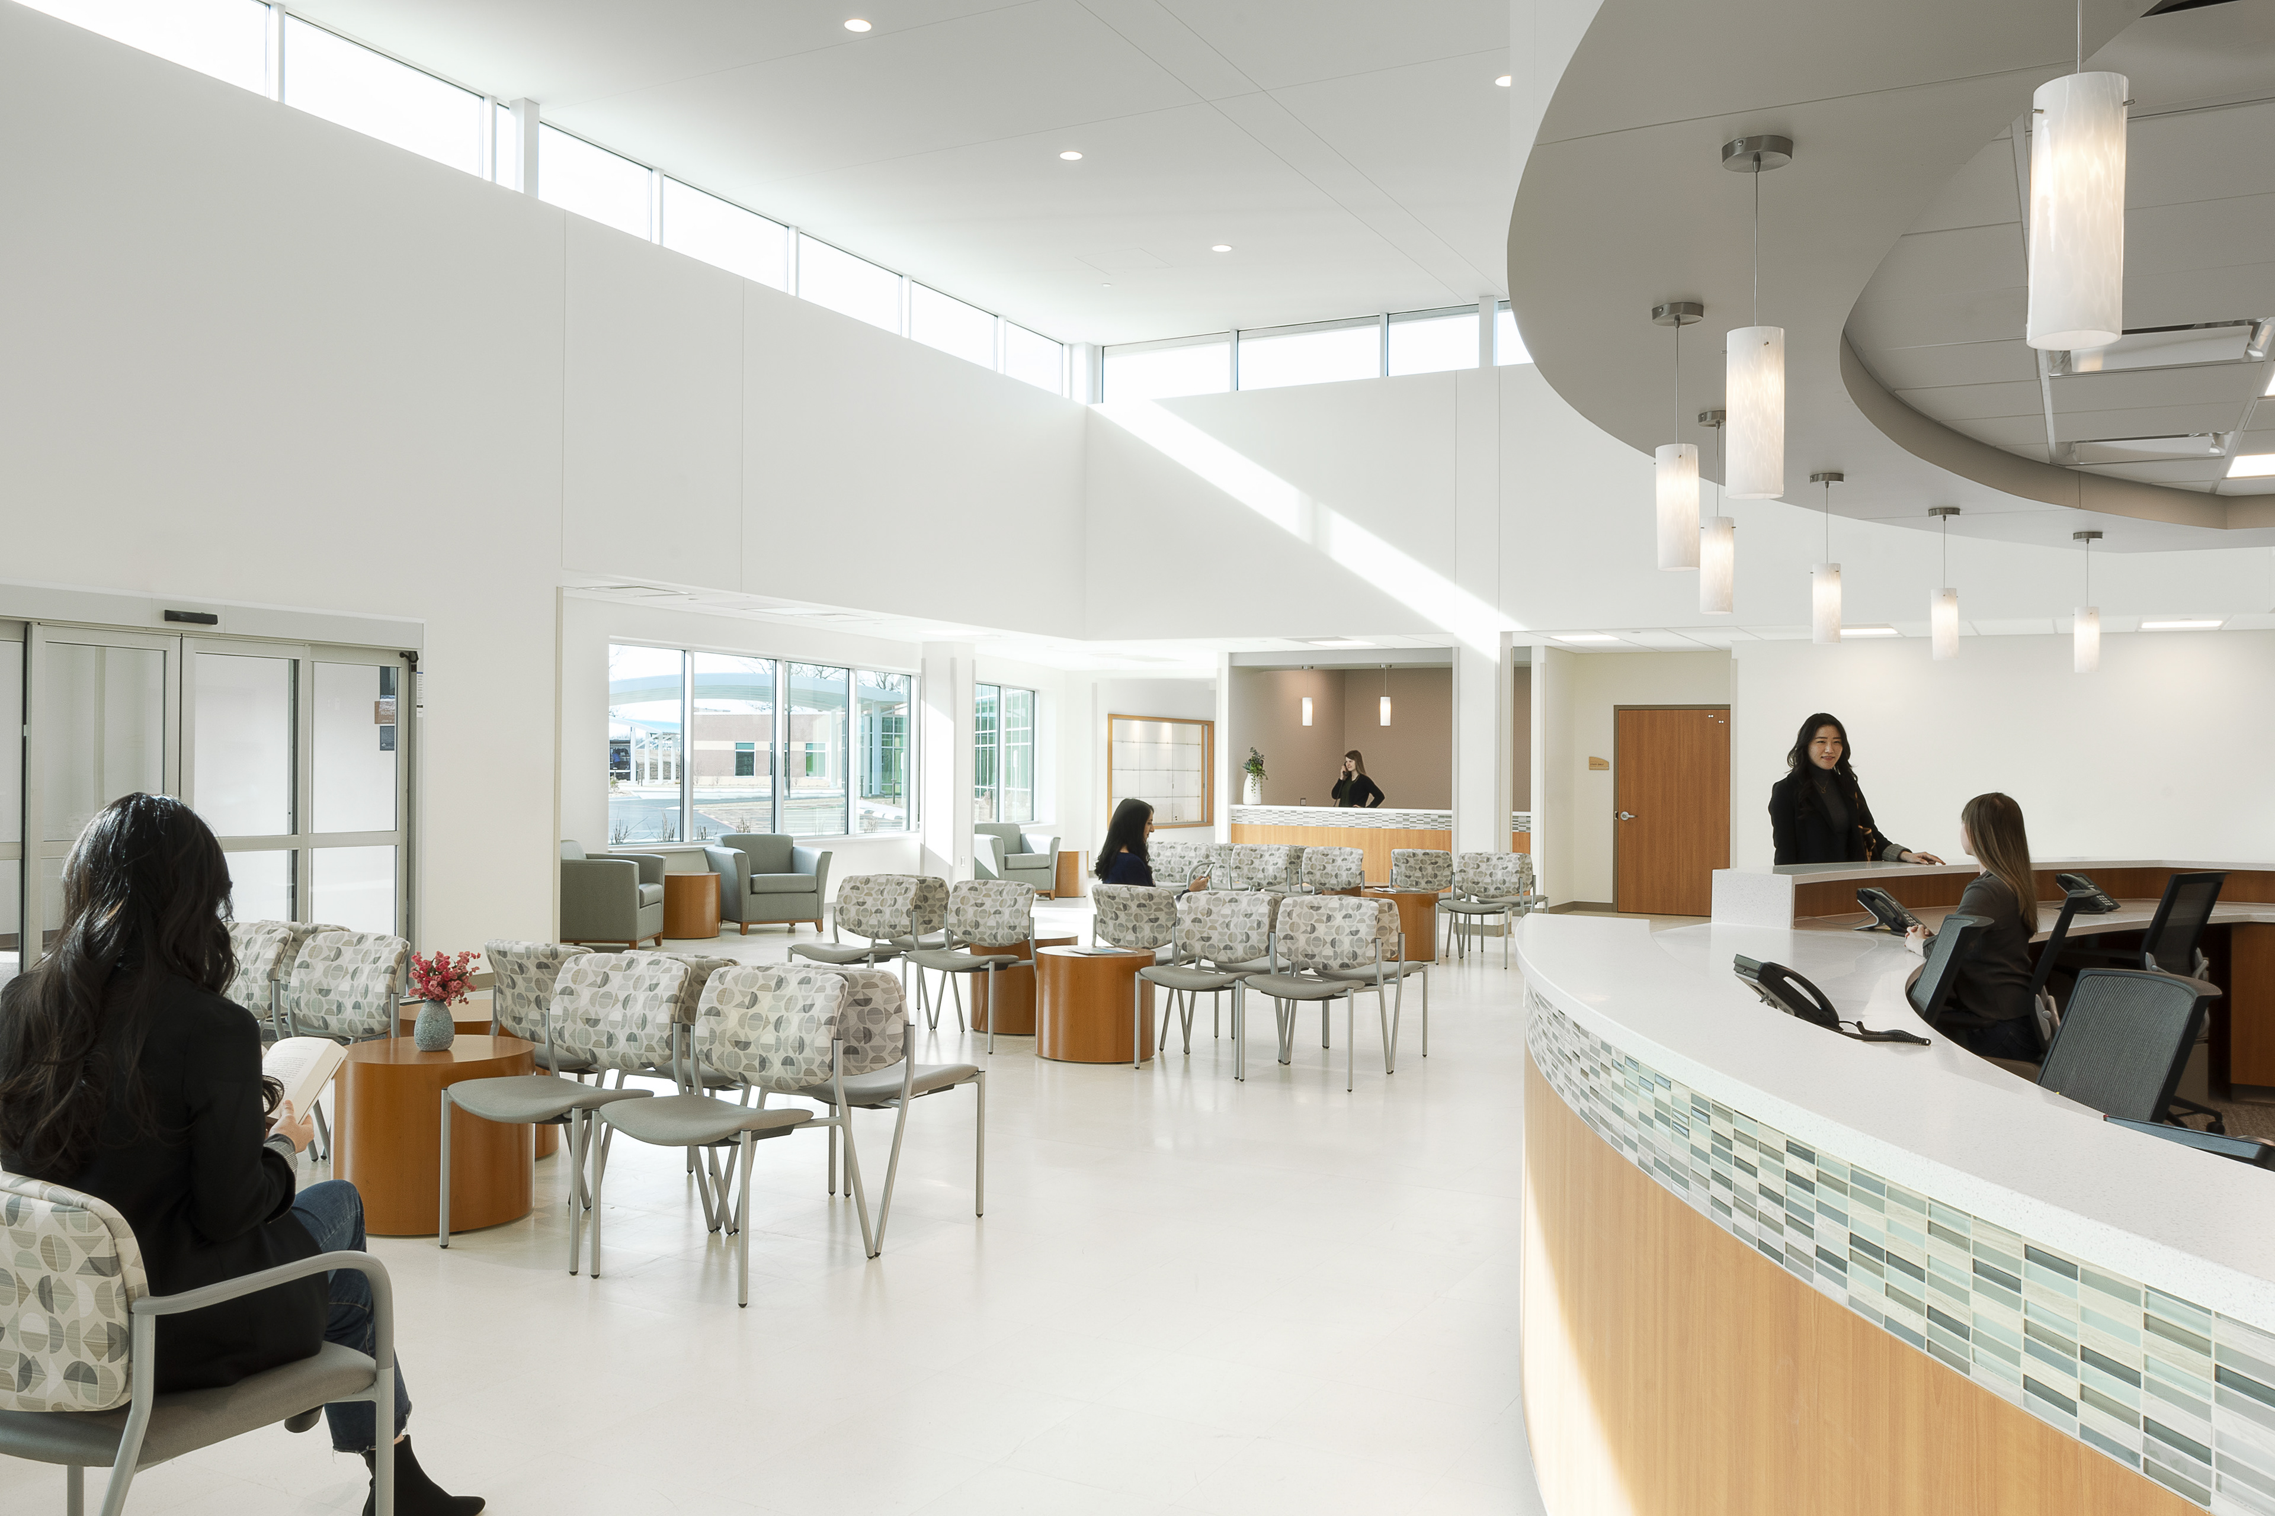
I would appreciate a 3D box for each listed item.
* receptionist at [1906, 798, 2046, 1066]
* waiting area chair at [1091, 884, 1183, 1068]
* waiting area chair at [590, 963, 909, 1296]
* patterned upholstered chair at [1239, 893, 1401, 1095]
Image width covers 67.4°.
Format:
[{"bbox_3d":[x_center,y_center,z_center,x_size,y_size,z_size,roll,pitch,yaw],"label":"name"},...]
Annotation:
[{"bbox_3d":[2.566,0.804,5.463,0.680,1.360,0.470,0,-1,34],"label":"receptionist"},{"bbox_3d":[0.069,1.082,9.081,0.565,0.845,0.585,0,-1,30],"label":"waiting area chair"},{"bbox_3d":[-1.167,1.061,4.981,0.565,0.845,0.580,0,0,28],"label":"waiting area chair"},{"bbox_3d":[0.869,1.094,8.103,0.560,0.840,0.590,0,0,29],"label":"patterned upholstered chair"}]

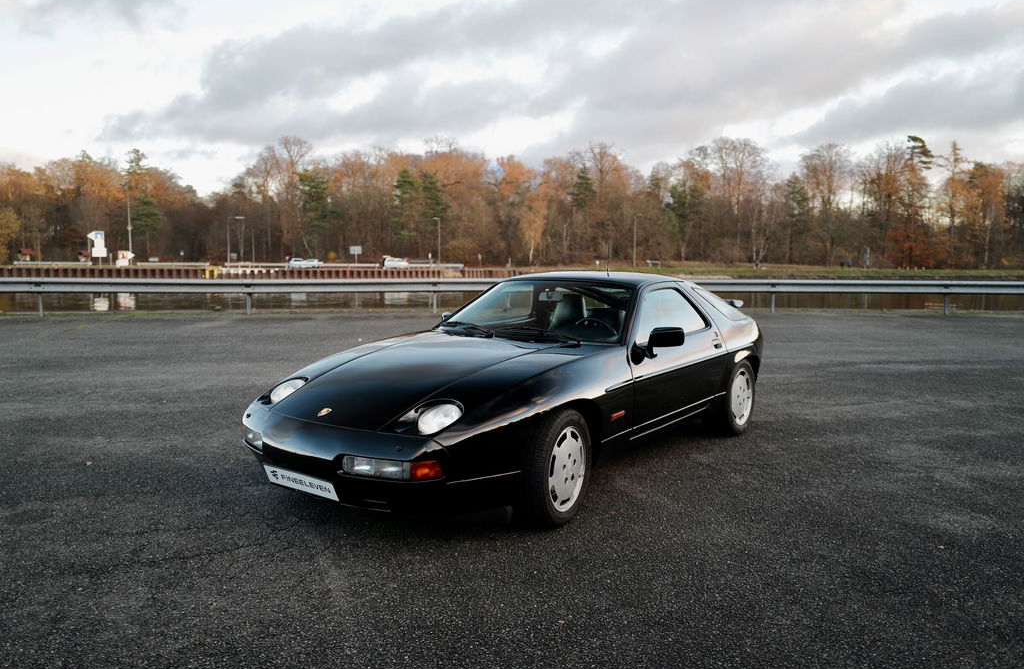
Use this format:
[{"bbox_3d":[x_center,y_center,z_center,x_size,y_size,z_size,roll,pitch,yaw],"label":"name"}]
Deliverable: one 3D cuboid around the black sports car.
[{"bbox_3d":[0.344,0.210,5.550,1.870,1.280,4.520,4,7,36],"label":"black sports car"}]

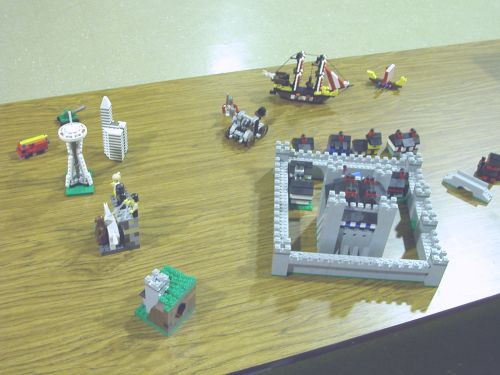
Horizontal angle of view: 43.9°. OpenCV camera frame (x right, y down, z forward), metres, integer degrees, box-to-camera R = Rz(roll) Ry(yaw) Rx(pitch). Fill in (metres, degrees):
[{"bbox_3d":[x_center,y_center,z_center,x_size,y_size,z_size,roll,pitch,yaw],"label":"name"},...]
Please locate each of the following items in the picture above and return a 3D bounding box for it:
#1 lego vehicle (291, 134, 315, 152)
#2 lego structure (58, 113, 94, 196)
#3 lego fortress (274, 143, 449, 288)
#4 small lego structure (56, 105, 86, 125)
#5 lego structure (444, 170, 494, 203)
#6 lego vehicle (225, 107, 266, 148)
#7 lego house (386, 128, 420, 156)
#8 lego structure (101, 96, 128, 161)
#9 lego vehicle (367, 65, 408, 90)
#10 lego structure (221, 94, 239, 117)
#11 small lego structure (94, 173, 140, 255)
[{"bbox_3d":[0.103,-0.083,1.225,0.042,0.052,0.037,-1,42,-7],"label":"lego vehicle"},{"bbox_3d":[-0.304,-0.068,1.090,0.050,0.158,0.066,-4,43,-10],"label":"lego structure"},{"bbox_3d":[0.180,0.019,1.073,0.273,0.118,0.273,4,42,-1],"label":"lego fortress"},{"bbox_3d":[-0.364,-0.150,1.270,0.058,0.031,0.034,-23,49,-28],"label":"small lego structure"},{"bbox_3d":[0.421,-0.002,1.190,0.095,0.028,0.031,30,47,25],"label":"lego structure"},{"bbox_3d":[-0.010,-0.122,1.258,0.061,0.052,0.062,23,45,19],"label":"lego vehicle"},{"bbox_3d":[0.312,-0.097,1.258,0.052,0.055,0.039,-6,43,-12],"label":"lego house"},{"bbox_3d":[-0.258,-0.113,1.171,0.043,0.124,0.040,4,42,-1],"label":"lego structure"},{"bbox_3d":[0.321,-0.258,1.446,0.095,0.051,0.036,15,43,10],"label":"lego vehicle"},{"bbox_3d":[-0.041,-0.172,1.317,0.034,0.046,0.022,4,42,-1],"label":"lego structure"},{"bbox_3d":[-0.219,0.040,1.005,0.066,0.122,0.060,-10,44,-16],"label":"small lego structure"}]

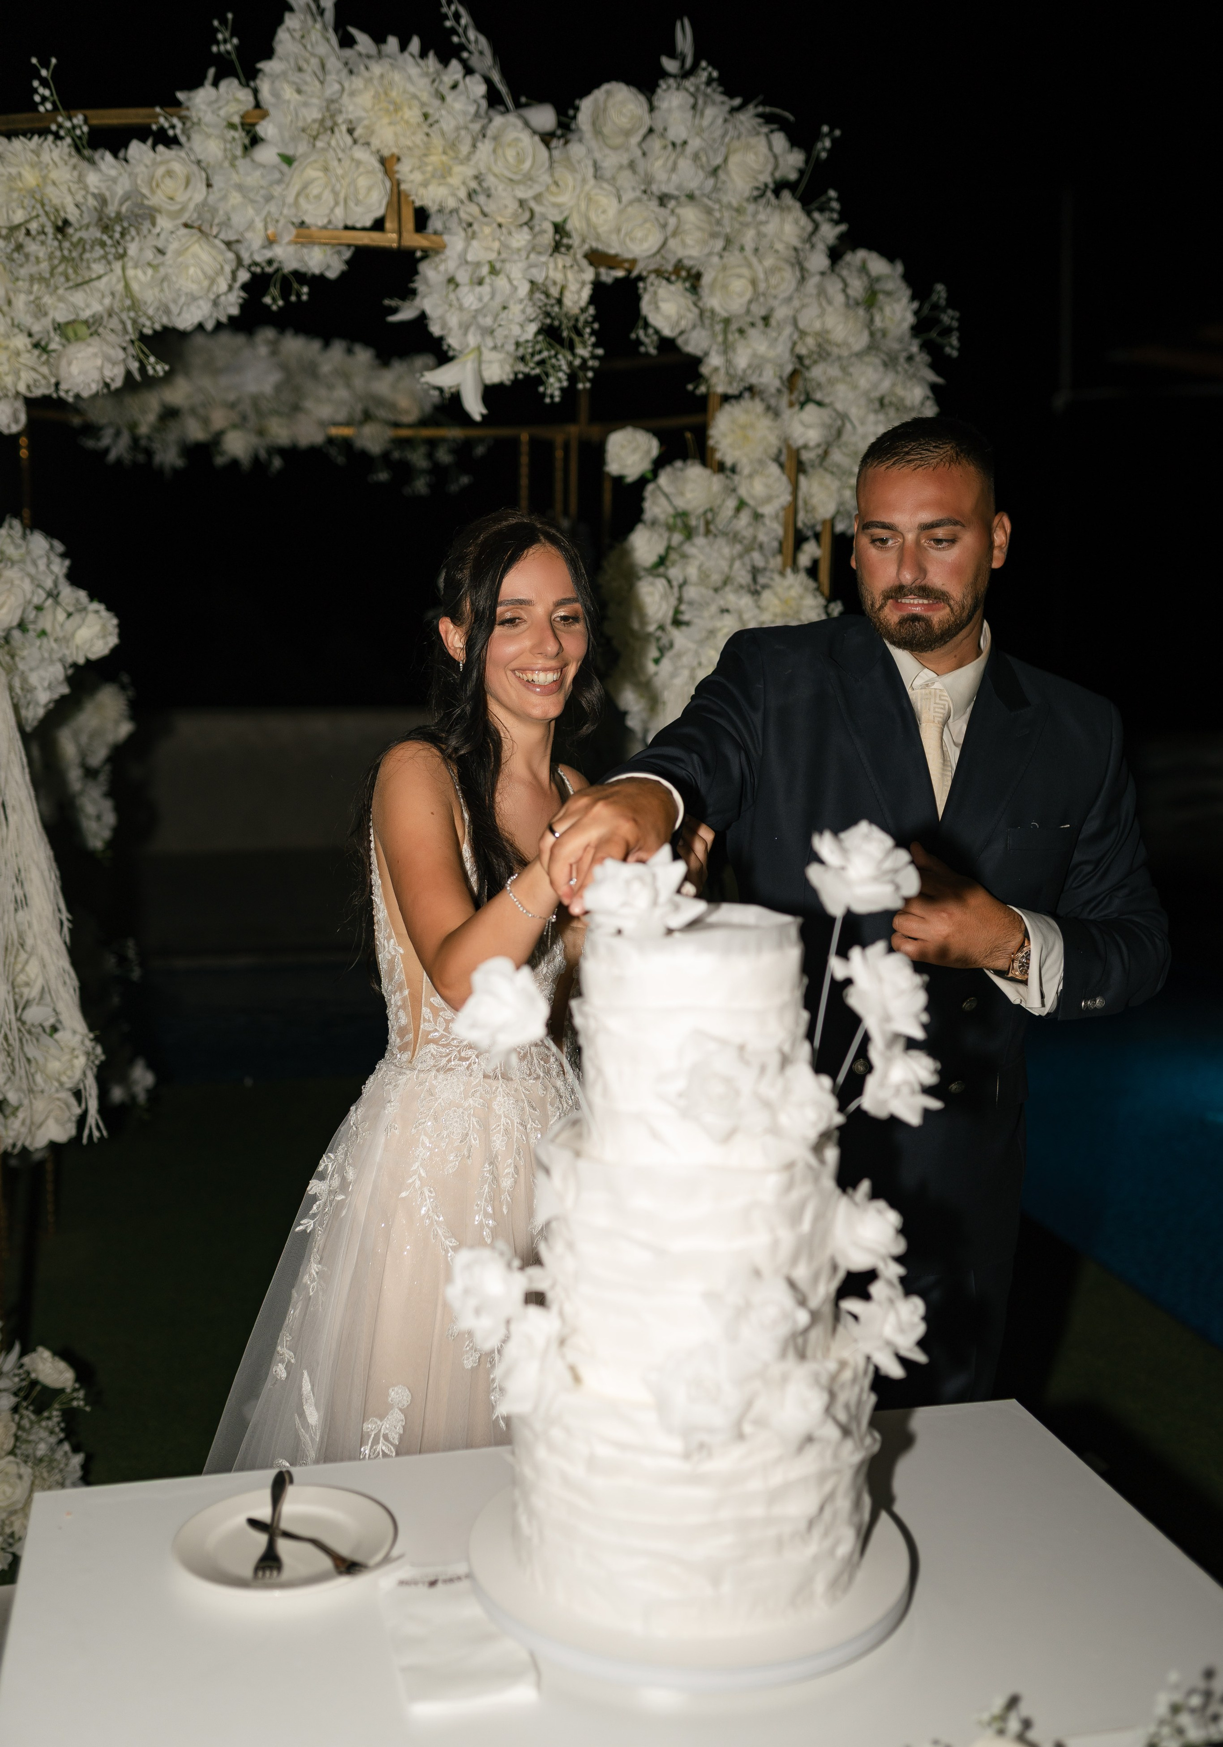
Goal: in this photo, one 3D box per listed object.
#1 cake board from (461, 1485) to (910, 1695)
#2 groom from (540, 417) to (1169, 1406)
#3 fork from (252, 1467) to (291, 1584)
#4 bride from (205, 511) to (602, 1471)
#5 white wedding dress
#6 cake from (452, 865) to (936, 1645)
[{"bbox_3d":[0.067,0.592,1.545,0.383,0.016,0.383,0,6,0],"label":"cake board"},{"bbox_3d":[0.298,0.410,1.888,0.720,1.800,0.680,1,7,6],"label":"groom"},{"bbox_3d":[-0.293,0.570,1.562,0.023,0.020,0.147,0,16,-5],"label":"fork"},{"bbox_3d":[-0.192,0.439,2.063,0.740,1.700,0.880,-5,8,-39],"label":"bride"},{"bbox_3d":[-0.223,0.564,2.117,0.740,1.430,0.840,-5,8,-39],"label":"white wedding dress"},{"bbox_3d":[0.065,0.276,1.510,0.400,0.620,0.380,0,6,0],"label":"cake"}]

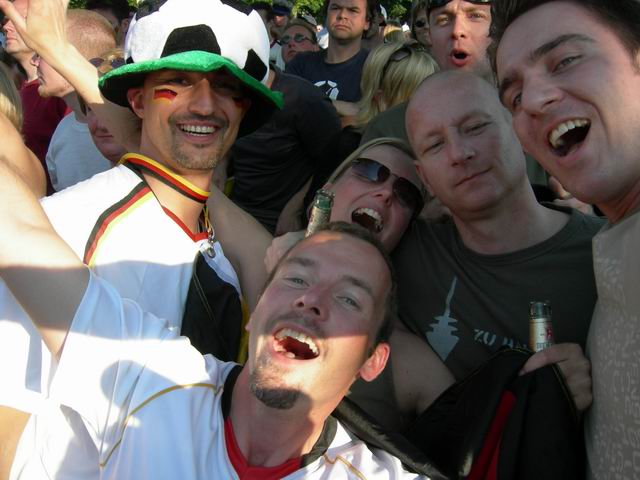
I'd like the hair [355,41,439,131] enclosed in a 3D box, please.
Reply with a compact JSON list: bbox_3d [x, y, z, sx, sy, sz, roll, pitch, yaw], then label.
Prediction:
[{"bbox_3d":[0.221,-0.426,1.870,0.230,0.280,0.230,-15,24,-35],"label":"hair"}]

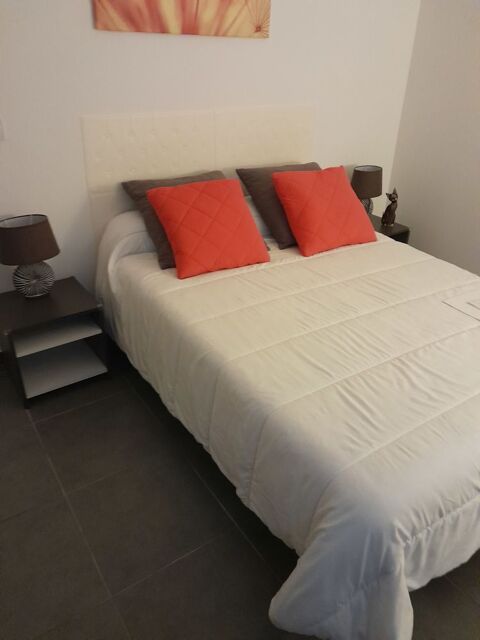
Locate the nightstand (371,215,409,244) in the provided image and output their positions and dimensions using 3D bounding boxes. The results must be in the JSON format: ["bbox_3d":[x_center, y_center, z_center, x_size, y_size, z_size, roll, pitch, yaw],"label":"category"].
[{"bbox_3d":[0.879,-0.461,3.469,0.400,0.395,0.380,-17,33,-30],"label":"nightstand"}]

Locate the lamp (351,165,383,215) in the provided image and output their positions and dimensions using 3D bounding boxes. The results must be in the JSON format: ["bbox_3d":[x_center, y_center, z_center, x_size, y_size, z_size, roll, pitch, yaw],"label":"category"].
[{"bbox_3d":[0.856,-0.826,3.350,0.250,0.355,0.210,-17,33,-30],"label":"lamp"}]

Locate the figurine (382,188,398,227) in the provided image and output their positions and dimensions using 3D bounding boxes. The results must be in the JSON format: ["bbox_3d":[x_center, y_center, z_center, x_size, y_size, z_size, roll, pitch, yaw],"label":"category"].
[{"bbox_3d":[1.001,-0.751,3.341,0.075,0.240,0.085,-17,33,-30],"label":"figurine"}]

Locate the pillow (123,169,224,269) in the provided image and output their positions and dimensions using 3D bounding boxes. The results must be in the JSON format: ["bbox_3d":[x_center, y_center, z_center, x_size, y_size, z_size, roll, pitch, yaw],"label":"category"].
[{"bbox_3d":[-0.214,-0.506,2.435,0.550,0.140,0.510,-17,69,-30],"label":"pillow"}]

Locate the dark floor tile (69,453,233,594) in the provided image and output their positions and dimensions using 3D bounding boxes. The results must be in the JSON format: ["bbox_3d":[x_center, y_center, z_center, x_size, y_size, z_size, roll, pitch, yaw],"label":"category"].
[{"bbox_3d":[-0.316,0.674,1.760,0.457,0.010,0.457,-17,33,-30],"label":"dark floor tile"}]

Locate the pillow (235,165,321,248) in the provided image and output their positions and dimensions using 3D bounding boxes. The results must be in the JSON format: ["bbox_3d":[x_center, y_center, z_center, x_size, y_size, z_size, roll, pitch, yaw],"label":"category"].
[{"bbox_3d":[0.316,-0.639,2.685,0.530,0.140,0.510,-17,71,-30],"label":"pillow"}]

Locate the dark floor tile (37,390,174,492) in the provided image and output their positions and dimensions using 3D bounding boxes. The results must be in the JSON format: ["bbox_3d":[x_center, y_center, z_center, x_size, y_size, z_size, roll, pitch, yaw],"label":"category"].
[{"bbox_3d":[-0.572,0.487,2.095,0.457,0.010,0.457,-17,33,-30],"label":"dark floor tile"}]

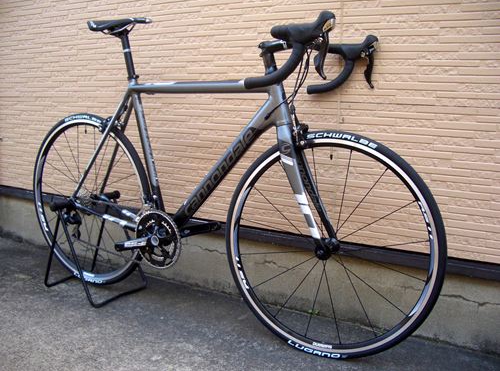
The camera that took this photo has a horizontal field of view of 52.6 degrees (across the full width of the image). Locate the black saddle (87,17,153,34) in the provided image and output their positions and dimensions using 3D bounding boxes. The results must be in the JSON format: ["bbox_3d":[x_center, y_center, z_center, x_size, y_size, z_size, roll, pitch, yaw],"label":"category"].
[{"bbox_3d":[-0.441,-0.554,1.766,0.265,0.062,0.135,6,10,31],"label":"black saddle"}]

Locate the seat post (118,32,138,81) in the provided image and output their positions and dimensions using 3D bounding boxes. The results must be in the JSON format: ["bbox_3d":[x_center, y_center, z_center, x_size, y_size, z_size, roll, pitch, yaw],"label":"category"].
[{"bbox_3d":[-0.429,-0.455,1.772,0.036,0.175,0.032,-11,1,32],"label":"seat post"}]

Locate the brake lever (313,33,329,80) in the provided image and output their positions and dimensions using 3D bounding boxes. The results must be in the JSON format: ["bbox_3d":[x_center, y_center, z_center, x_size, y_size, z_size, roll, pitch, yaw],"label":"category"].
[{"bbox_3d":[0.174,-0.308,1.205,0.038,0.115,0.024,6,10,29],"label":"brake lever"}]

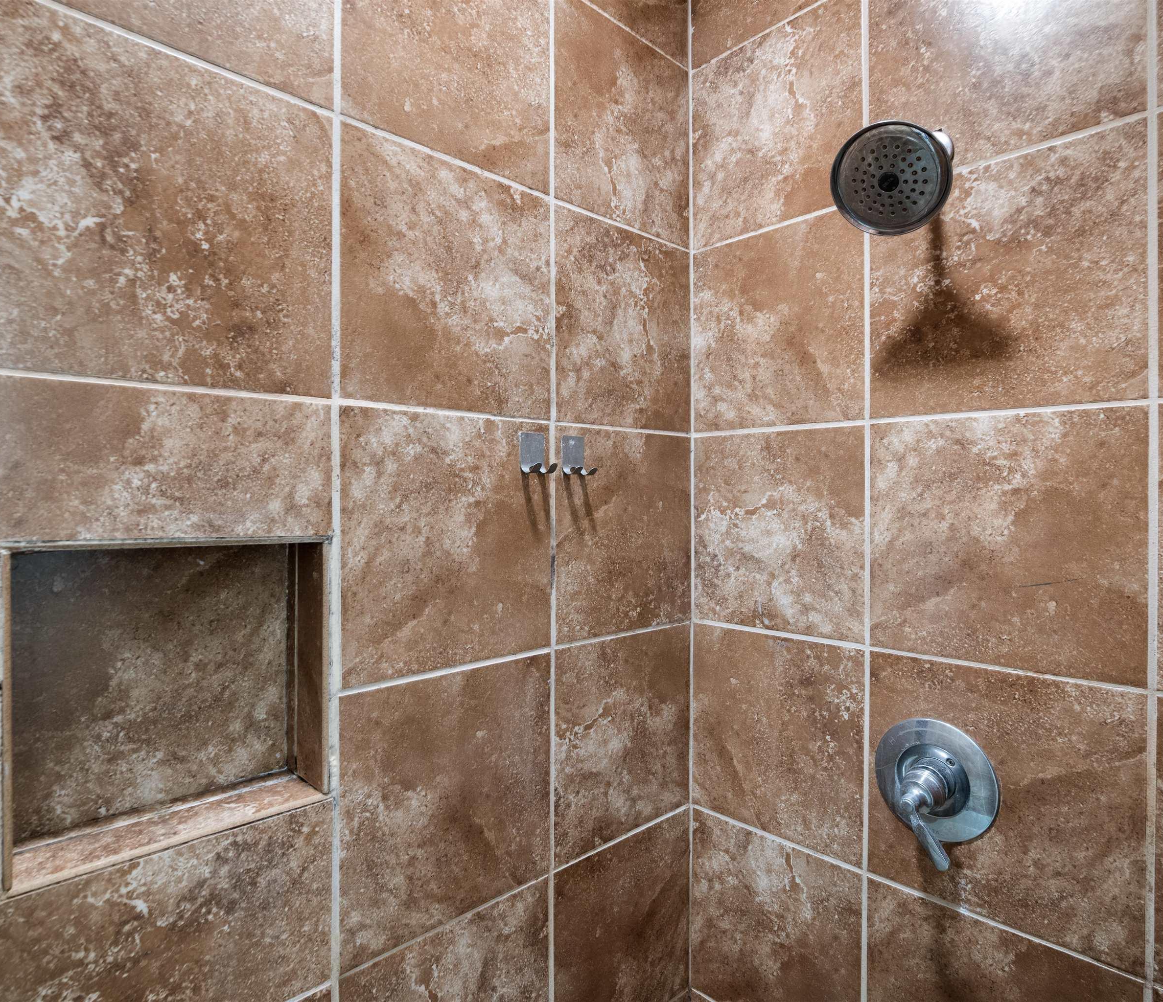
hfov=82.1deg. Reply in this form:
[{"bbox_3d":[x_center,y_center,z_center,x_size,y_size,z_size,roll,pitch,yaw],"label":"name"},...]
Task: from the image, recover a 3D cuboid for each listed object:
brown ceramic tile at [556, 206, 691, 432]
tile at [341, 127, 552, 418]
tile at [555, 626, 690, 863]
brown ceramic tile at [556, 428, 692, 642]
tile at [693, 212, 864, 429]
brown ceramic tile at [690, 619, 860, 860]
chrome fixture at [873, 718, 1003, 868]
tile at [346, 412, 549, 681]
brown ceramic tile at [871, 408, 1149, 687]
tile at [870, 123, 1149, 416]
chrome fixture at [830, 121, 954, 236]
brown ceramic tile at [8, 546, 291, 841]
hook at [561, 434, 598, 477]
[{"bbox_3d":[0.075,-0.277,1.093,0.320,0.323,0.010,0,0,-43],"label":"brown ceramic tile"},{"bbox_3d":[-0.167,-0.281,0.886,0.320,0.326,0.010,0,0,-42],"label":"tile"},{"bbox_3d":[0.074,0.383,1.094,0.320,0.323,0.010,0,0,-43],"label":"tile"},{"bbox_3d":[0.076,0.053,1.109,0.322,0.332,0.010,0,0,-42],"label":"brown ceramic tile"},{"bbox_3d":[0.316,-0.283,1.108,0.309,0.326,0.010,0,0,44],"label":"tile"},{"bbox_3d":[0.317,0.389,1.112,0.309,0.330,0.010,0,0,44],"label":"brown ceramic tile"},{"bbox_3d":[0.448,0.381,0.875,0.155,0.161,0.119,0,0,44],"label":"chrome fixture"},{"bbox_3d":[-0.166,0.054,0.888,0.320,0.332,0.010,0,0,-42],"label":"tile"},{"bbox_3d":[0.546,0.053,0.887,0.318,0.332,0.010,0,0,44],"label":"brown ceramic tile"},{"bbox_3d":[0.538,-0.277,0.875,0.313,0.323,0.010,0,0,44],"label":"tile"},{"bbox_3d":[0.399,-0.421,0.840,0.142,0.080,0.142,0,-44,49],"label":"chrome fixture"},{"bbox_3d":[-0.470,0.193,0.753,0.270,0.289,0.010,0,0,-42],"label":"brown ceramic tile"},{"bbox_3d":[-0.002,-0.069,1.009,0.046,0.060,0.032,0,0,-42],"label":"hook"}]

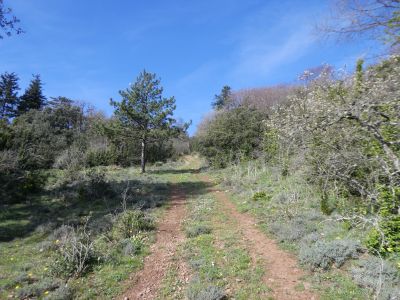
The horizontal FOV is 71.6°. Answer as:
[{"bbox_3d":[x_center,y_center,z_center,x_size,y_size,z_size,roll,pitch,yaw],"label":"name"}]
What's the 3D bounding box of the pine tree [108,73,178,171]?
[{"bbox_3d":[-4.014,-1.950,20.000,4.622,7.122,4.622,0,-4,0],"label":"pine tree"}]

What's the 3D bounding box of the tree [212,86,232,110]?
[{"bbox_3d":[3.400,-5.802,42.000,3.317,8.099,3.317,0,-4,0],"label":"tree"}]

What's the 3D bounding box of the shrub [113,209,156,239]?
[{"bbox_3d":[-1.313,1.446,5.500,0.813,0.531,0.731,0,-4,0],"label":"shrub"}]

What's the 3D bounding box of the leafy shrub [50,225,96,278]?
[{"bbox_3d":[-1.702,1.358,3.750,0.571,0.658,0.514,0,-4,0],"label":"leafy shrub"}]

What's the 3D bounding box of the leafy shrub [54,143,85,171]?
[{"bbox_3d":[-9.551,0.562,20.500,2.172,1.901,1.955,0,-4,0],"label":"leafy shrub"}]

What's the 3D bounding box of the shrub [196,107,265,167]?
[{"bbox_3d":[2.463,-0.937,22.000,5.481,4.641,5.207,0,-4,0],"label":"shrub"}]

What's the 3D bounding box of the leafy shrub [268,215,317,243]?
[{"bbox_3d":[1.760,1.474,5.250,0.908,0.450,0.772,0,-4,0],"label":"leafy shrub"}]

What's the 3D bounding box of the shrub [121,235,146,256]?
[{"bbox_3d":[-1.053,1.511,4.400,0.403,0.301,0.362,0,-4,0],"label":"shrub"}]

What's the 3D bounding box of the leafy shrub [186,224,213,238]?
[{"bbox_3d":[-0.010,1.569,5.350,0.502,0.222,0.426,0,-4,0],"label":"leafy shrub"}]

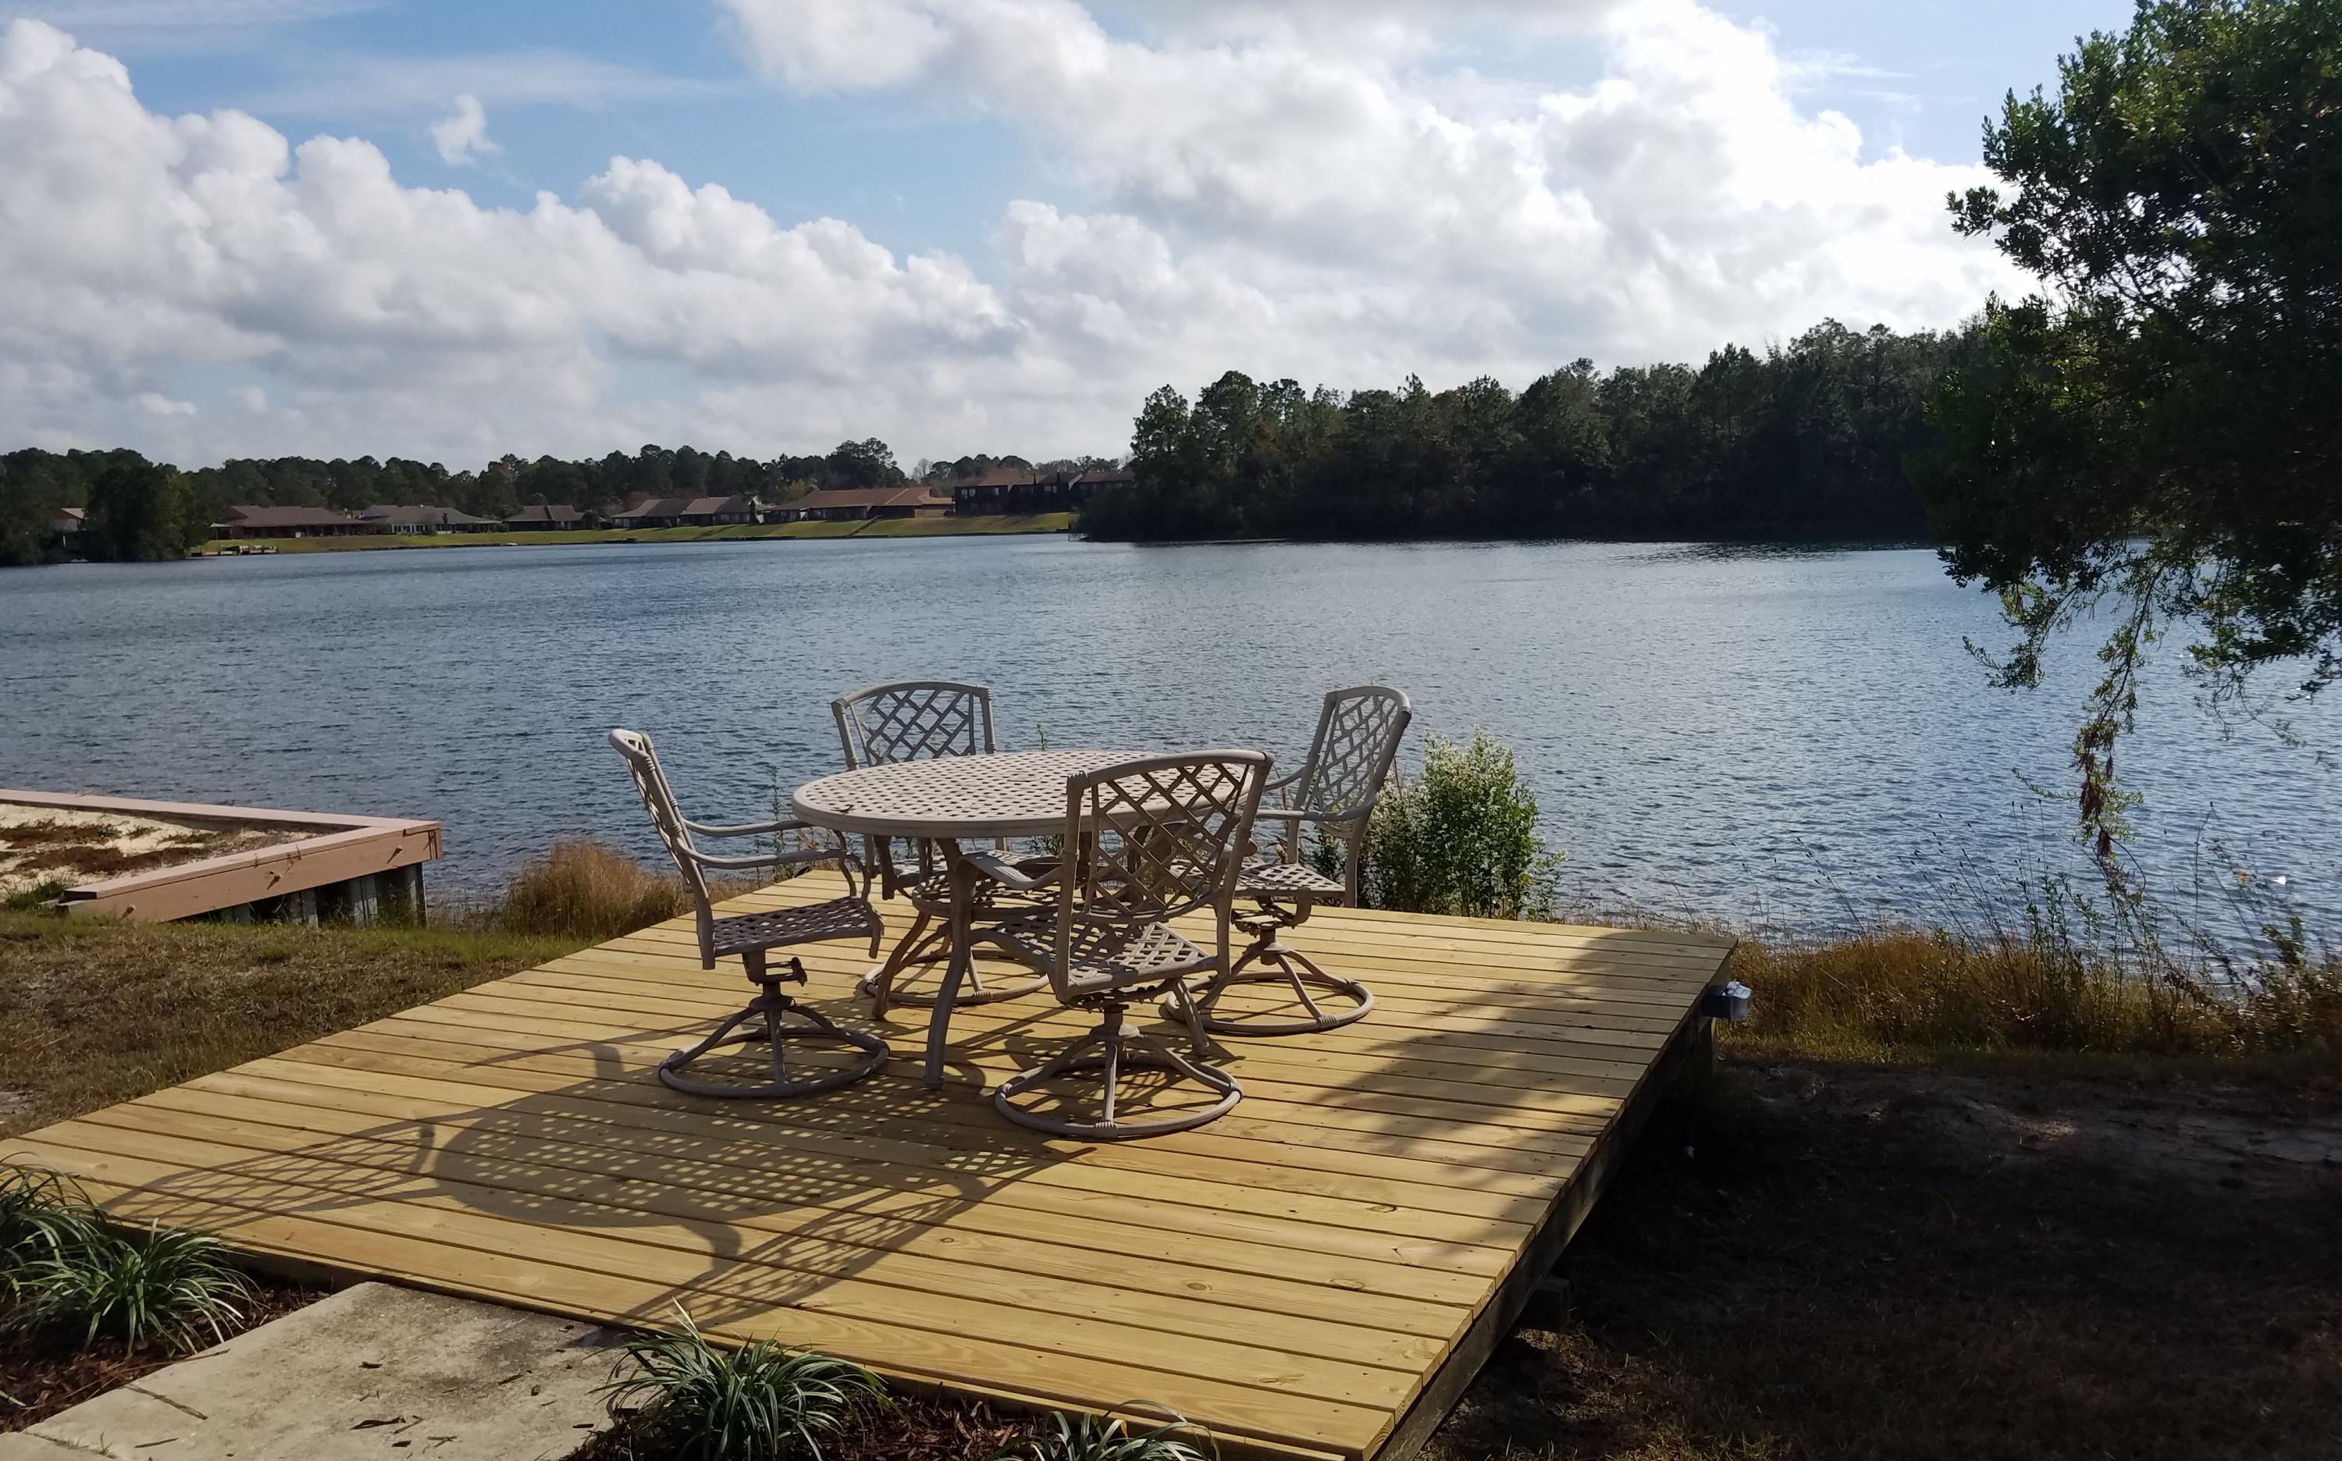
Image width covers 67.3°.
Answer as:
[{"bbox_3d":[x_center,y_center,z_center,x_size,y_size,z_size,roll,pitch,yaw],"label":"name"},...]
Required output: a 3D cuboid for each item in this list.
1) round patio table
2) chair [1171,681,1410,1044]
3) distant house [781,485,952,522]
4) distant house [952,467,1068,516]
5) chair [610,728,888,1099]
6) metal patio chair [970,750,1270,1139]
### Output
[{"bbox_3d":[-0.402,0.510,5.008,1.280,0.730,1.280,-2,7,0],"label":"round patio table"},{"bbox_3d":[0.330,0.346,5.199,0.740,0.960,0.630,-4,8,-19],"label":"chair"},{"bbox_3d":[-50.643,-37.525,293.304,29.000,5.900,14.000,-3,7,-12],"label":"distant house"},{"bbox_3d":[-27.281,-40.363,298.045,19.800,7.800,13.000,-3,7,-9],"label":"distant house"},{"bbox_3d":[-1.151,0.451,4.752,0.740,0.960,0.630,-4,8,-15],"label":"chair"},{"bbox_3d":[-0.117,0.470,4.347,0.630,0.960,0.740,-6,8,-30],"label":"metal patio chair"}]

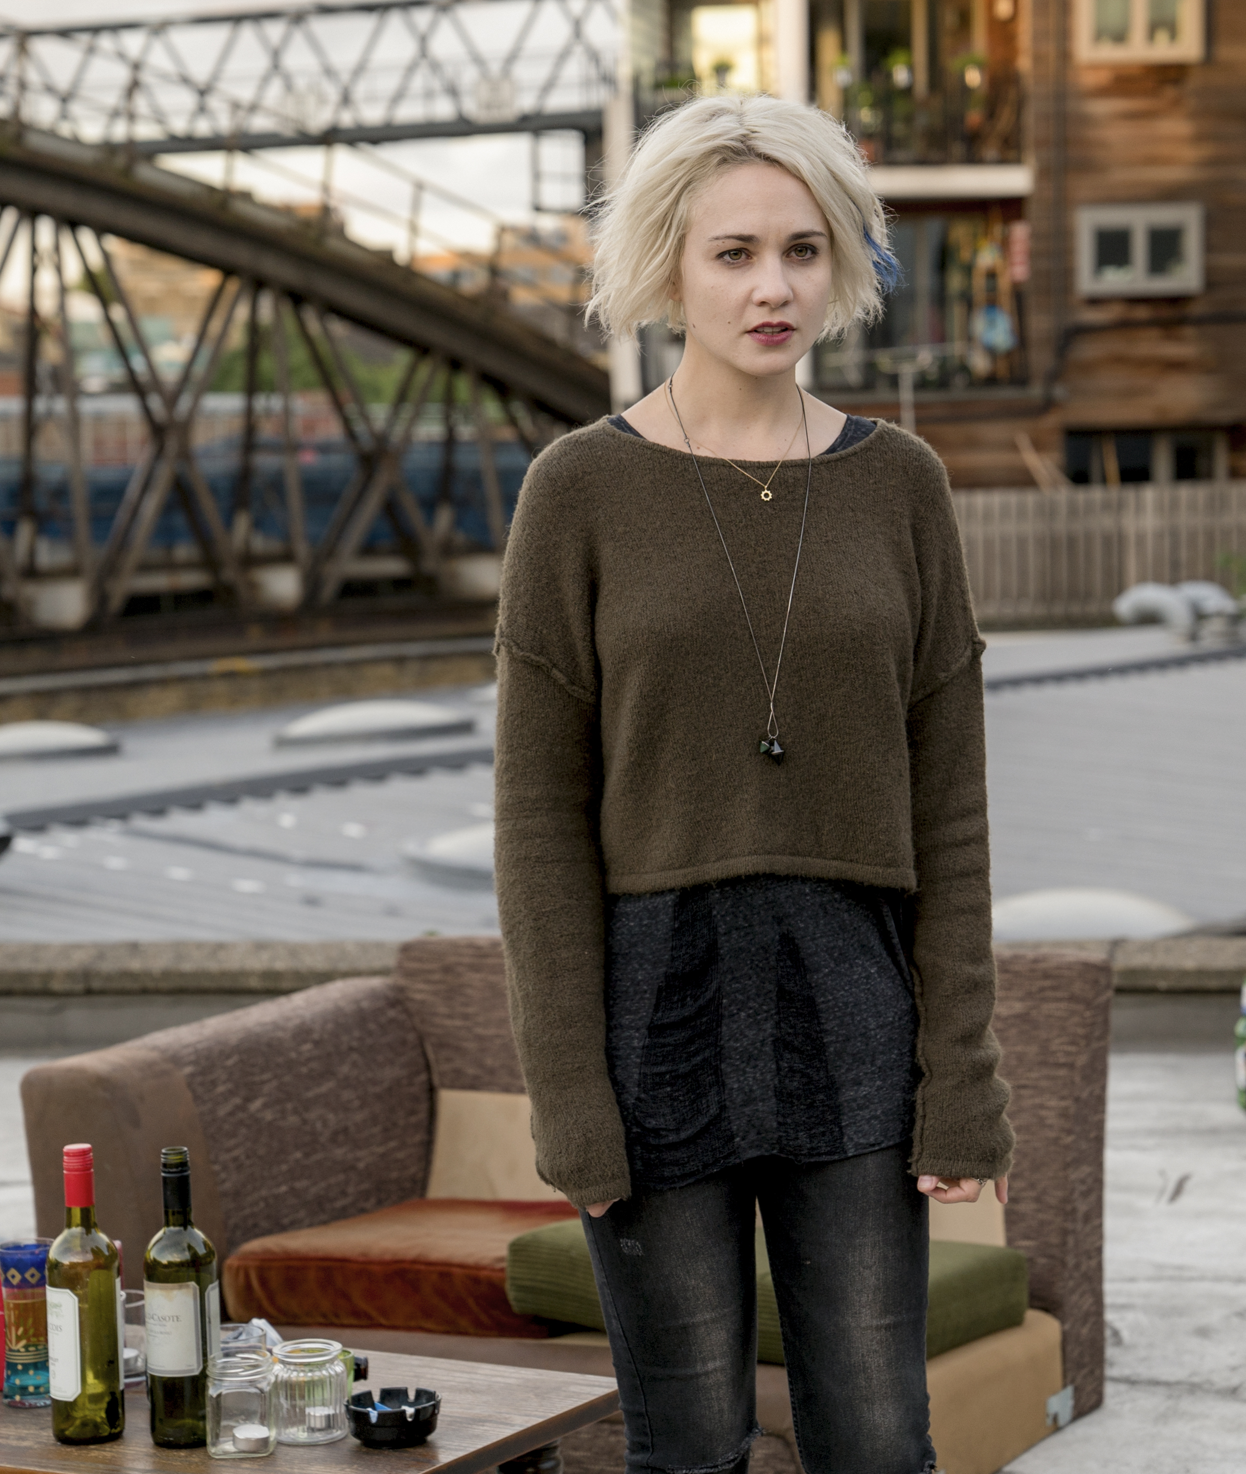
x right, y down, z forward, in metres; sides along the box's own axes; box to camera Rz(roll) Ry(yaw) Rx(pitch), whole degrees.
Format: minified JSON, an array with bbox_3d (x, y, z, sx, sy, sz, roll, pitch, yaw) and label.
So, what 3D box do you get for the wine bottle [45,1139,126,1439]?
[{"bbox_3d":[-0.549,0.567,4.368,0.074,0.301,0.074,-1,6,0],"label":"wine bottle"}]

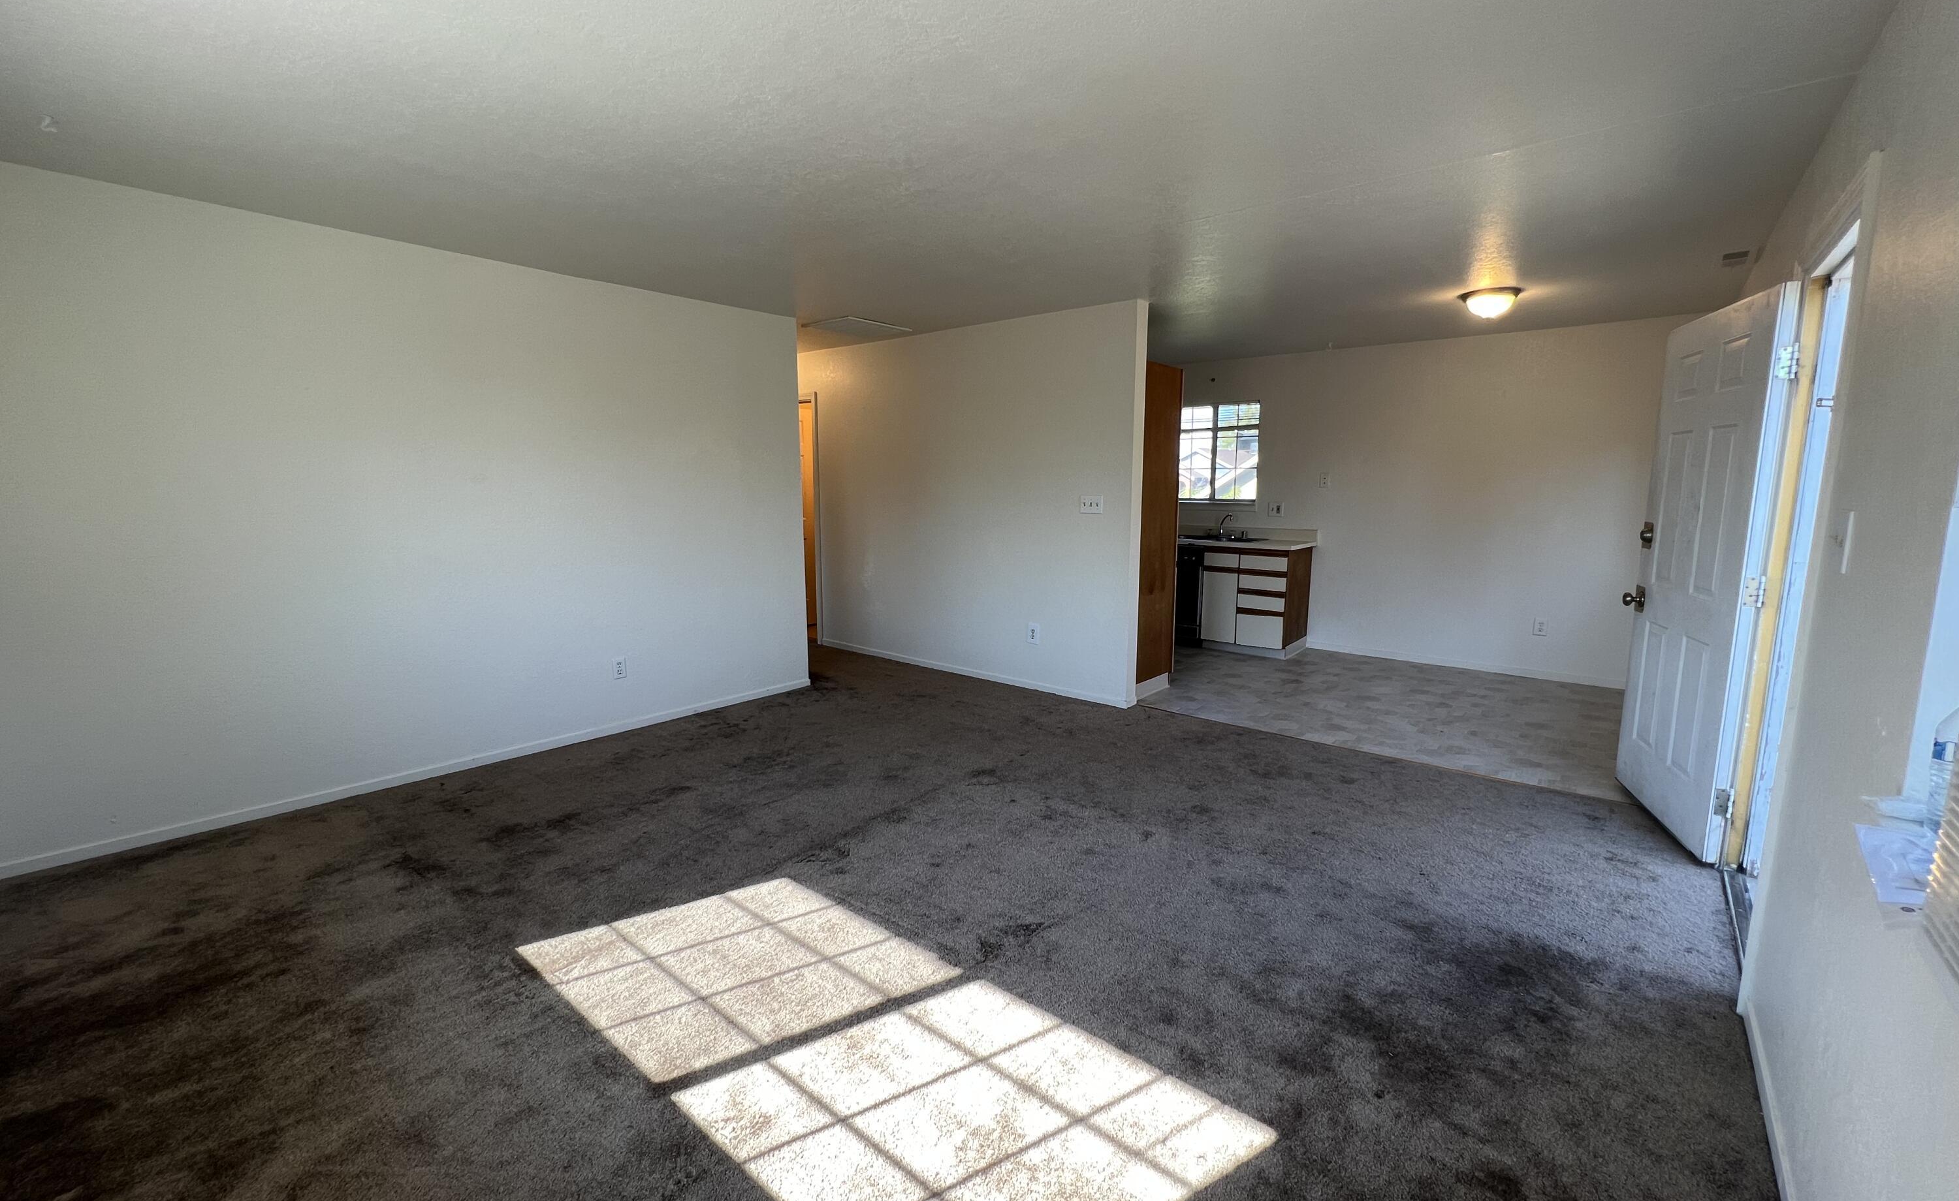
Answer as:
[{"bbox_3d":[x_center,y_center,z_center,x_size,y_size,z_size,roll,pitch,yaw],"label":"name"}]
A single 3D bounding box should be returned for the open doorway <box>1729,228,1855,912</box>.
[{"bbox_3d":[2.388,0.022,2.133,0.140,2.040,0.960,7,11,41],"label":"open doorway"}]

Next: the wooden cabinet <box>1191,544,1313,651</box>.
[{"bbox_3d":[2.401,-0.021,6.384,0.725,0.870,0.564,7,11,41],"label":"wooden cabinet"}]

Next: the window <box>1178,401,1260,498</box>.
[{"bbox_3d":[2.195,-1.349,6.784,0.782,0.864,0.080,7,11,41],"label":"window"}]

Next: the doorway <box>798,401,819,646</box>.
[{"bbox_3d":[-1.714,-0.704,6.805,0.760,2.110,0.120,7,11,41],"label":"doorway"}]

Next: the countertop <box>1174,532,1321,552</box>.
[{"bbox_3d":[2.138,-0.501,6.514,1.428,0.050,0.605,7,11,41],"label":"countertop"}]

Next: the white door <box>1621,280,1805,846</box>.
[{"bbox_3d":[2.868,-0.107,2.946,0.045,2.020,0.885,4,9,24],"label":"white door"}]

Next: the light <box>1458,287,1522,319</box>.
[{"bbox_3d":[2.892,-1.690,4.177,0.305,0.115,0.305,7,11,41],"label":"light"}]

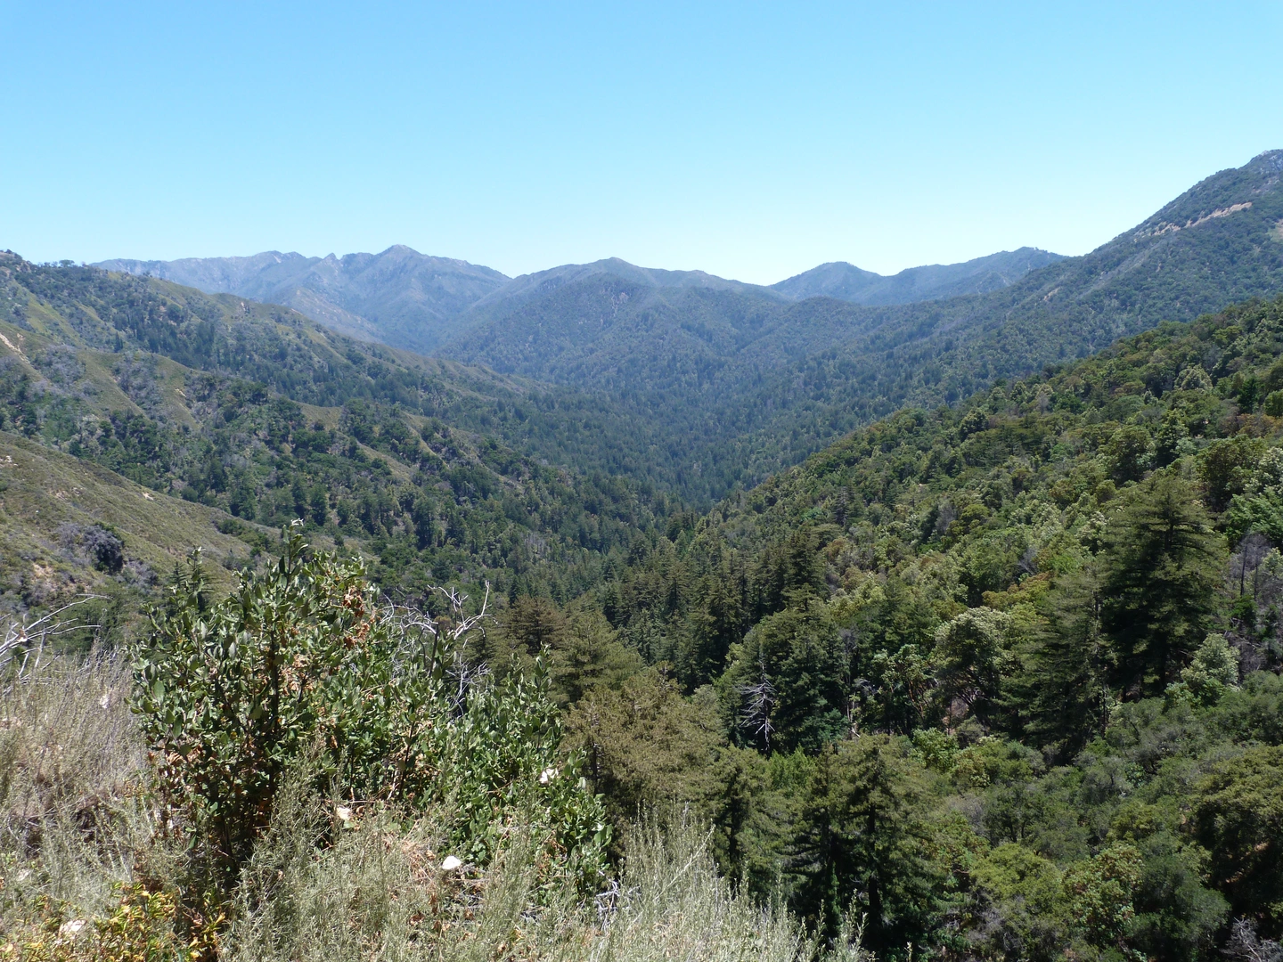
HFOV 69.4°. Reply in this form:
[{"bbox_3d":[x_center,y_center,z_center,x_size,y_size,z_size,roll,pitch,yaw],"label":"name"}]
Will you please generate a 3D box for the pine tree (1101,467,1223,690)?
[{"bbox_3d":[47.769,9.517,85.000,10.800,20.500,10.800,0,7,0],"label":"pine tree"}]

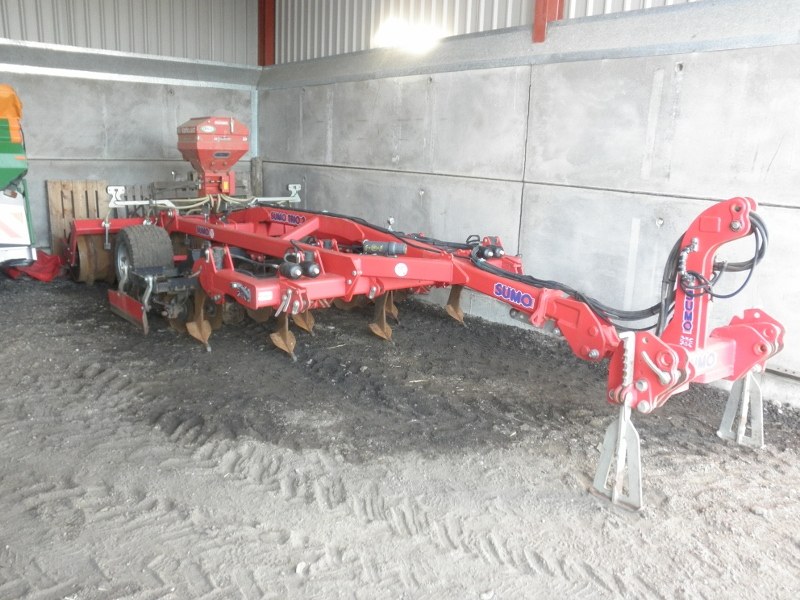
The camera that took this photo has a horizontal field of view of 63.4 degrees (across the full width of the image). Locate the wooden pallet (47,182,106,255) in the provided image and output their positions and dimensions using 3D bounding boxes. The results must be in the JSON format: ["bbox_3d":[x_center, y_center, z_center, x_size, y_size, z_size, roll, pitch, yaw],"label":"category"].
[{"bbox_3d":[-4.538,-1.093,9.262,0.800,1.200,0.144,-9,12,-38],"label":"wooden pallet"}]

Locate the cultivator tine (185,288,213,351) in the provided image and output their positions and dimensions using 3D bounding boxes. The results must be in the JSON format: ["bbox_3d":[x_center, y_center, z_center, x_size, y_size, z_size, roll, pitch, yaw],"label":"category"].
[{"bbox_3d":[-1.777,0.156,5.817,0.270,0.550,0.330,-9,17,-36],"label":"cultivator tine"}]

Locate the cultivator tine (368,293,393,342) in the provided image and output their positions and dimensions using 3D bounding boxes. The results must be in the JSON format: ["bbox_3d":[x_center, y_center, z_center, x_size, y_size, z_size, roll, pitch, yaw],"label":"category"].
[{"bbox_3d":[-0.147,0.122,6.164,0.270,0.550,0.330,-9,17,-36],"label":"cultivator tine"}]

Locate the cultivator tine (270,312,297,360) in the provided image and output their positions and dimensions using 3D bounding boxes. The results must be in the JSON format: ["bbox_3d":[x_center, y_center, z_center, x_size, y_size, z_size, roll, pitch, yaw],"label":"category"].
[{"bbox_3d":[-0.990,0.227,5.624,0.270,0.550,0.330,-9,17,-36],"label":"cultivator tine"}]

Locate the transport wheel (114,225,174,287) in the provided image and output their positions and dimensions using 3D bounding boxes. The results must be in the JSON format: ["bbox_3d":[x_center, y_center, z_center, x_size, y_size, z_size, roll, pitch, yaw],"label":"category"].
[{"bbox_3d":[-2.865,-0.386,7.257,0.410,0.860,0.860,-9,17,-36],"label":"transport wheel"}]

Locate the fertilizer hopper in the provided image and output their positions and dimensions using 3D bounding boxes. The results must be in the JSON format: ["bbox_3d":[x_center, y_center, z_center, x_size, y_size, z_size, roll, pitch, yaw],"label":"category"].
[{"bbox_3d":[-2.340,-1.812,8.133,0.670,0.940,0.620,-9,17,-36],"label":"fertilizer hopper"}]

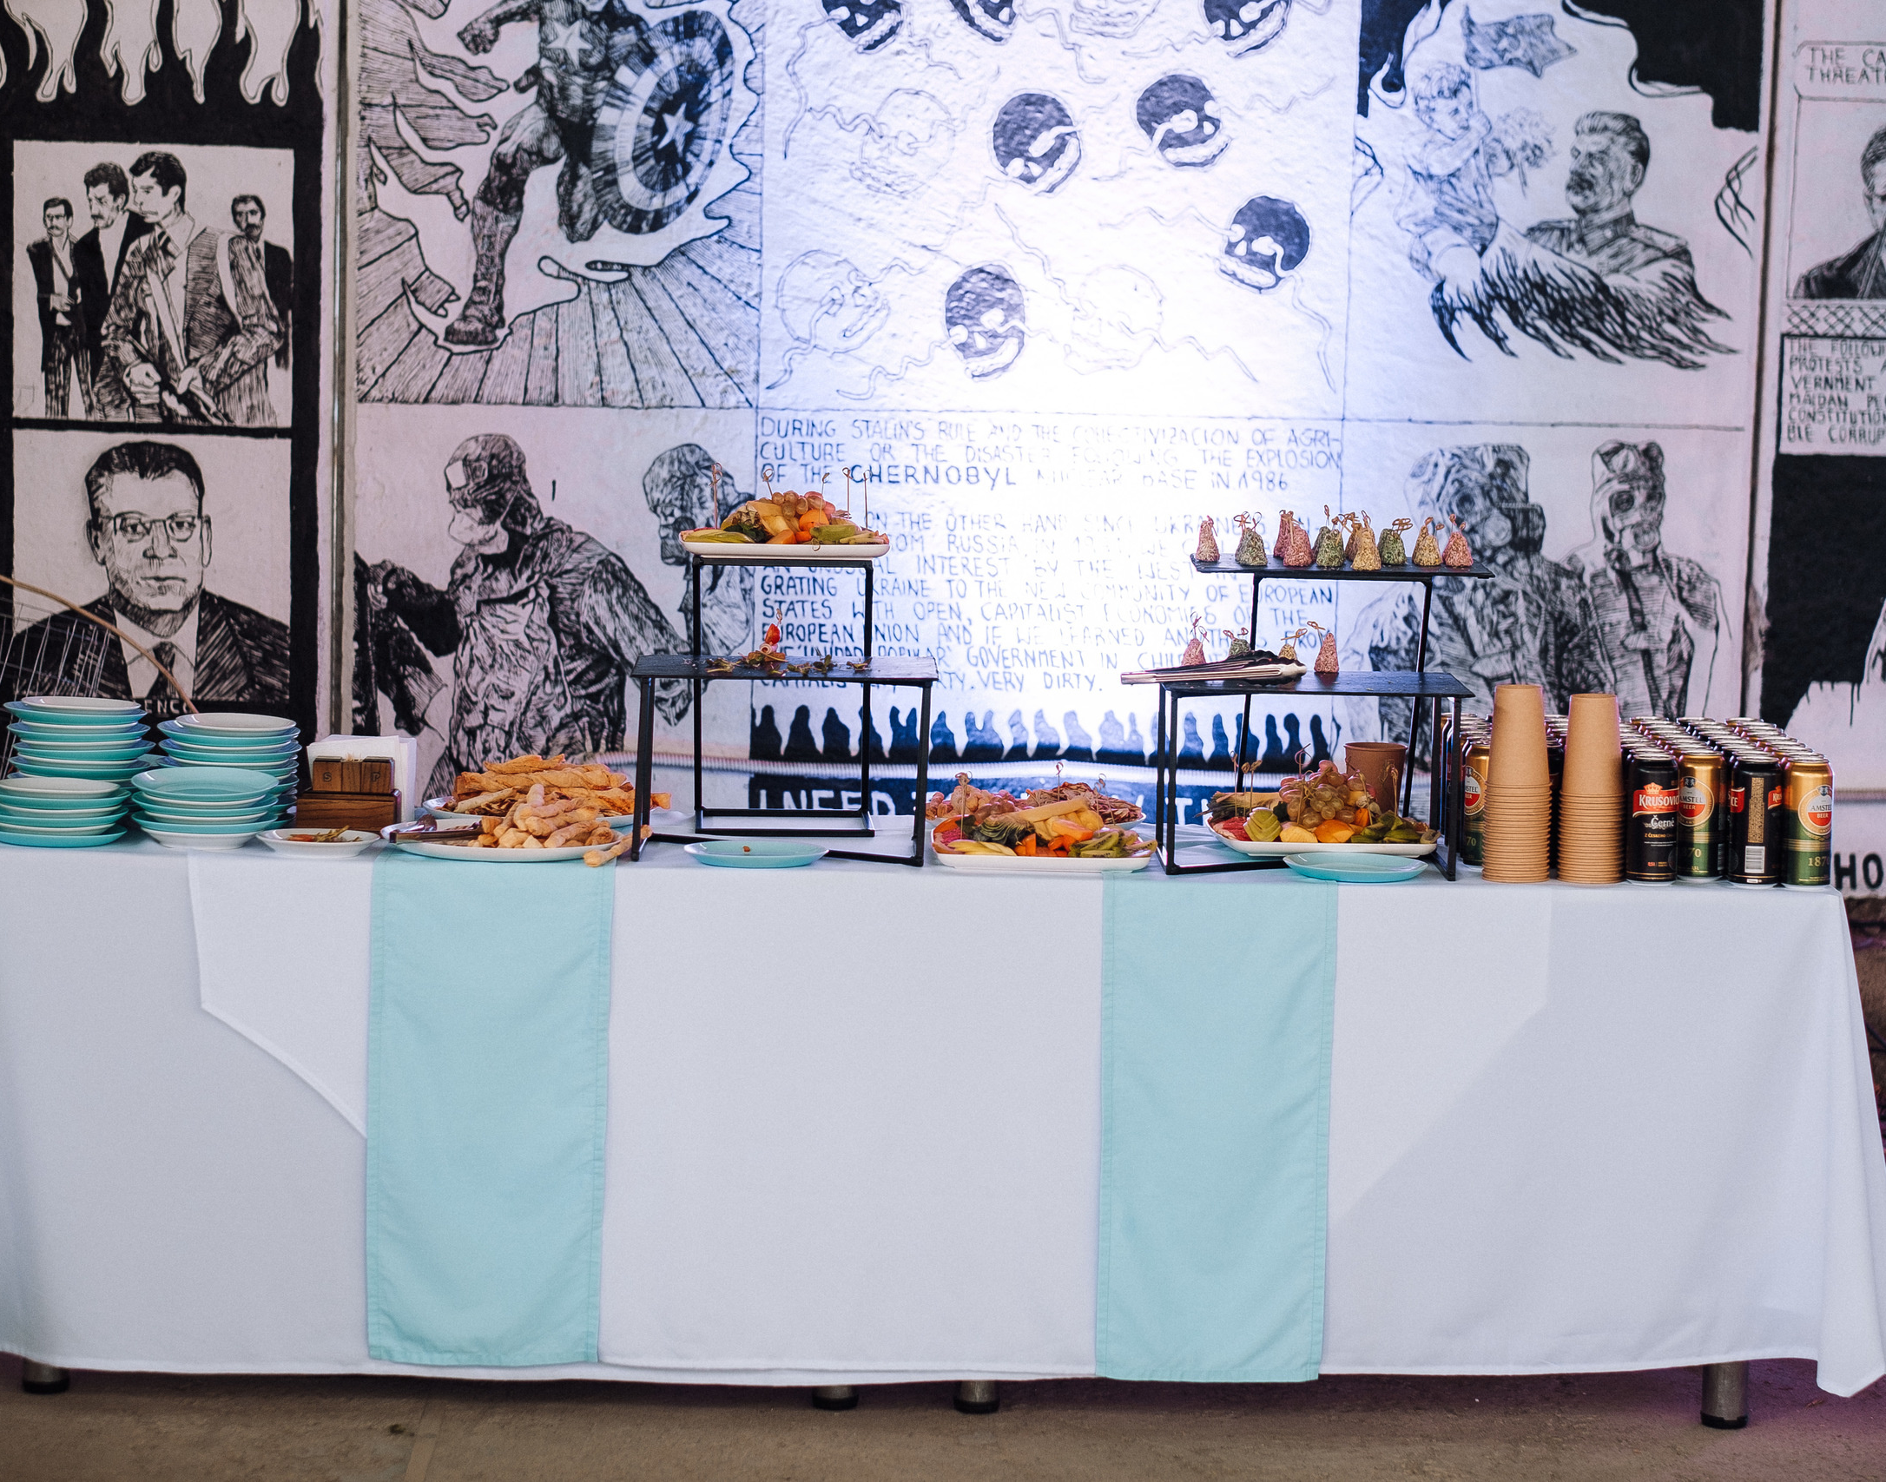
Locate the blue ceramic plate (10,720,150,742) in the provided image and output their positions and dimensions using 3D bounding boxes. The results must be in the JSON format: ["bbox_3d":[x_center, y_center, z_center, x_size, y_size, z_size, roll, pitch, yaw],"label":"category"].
[{"bbox_3d":[-1.153,-0.008,6.928,0.190,0.022,0.190,1,6,0],"label":"blue ceramic plate"}]

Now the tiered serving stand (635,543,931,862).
[{"bbox_3d":[-0.208,-0.053,6.987,0.403,0.380,0.580,1,6,0],"label":"tiered serving stand"}]

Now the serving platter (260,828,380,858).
[{"bbox_3d":[-0.811,0.135,6.747,0.163,0.025,0.163,1,6,0],"label":"serving platter"}]

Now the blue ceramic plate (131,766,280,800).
[{"bbox_3d":[-0.961,0.064,6.759,0.190,0.023,0.190,1,9,0],"label":"blue ceramic plate"}]

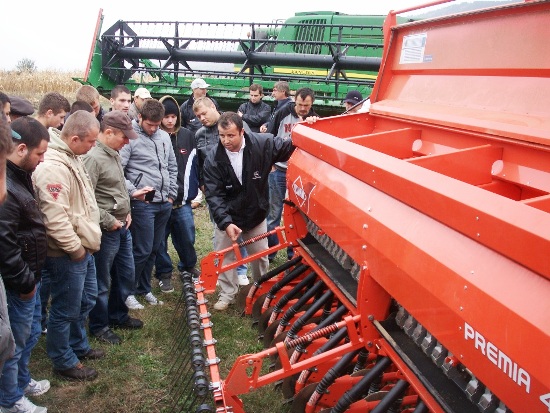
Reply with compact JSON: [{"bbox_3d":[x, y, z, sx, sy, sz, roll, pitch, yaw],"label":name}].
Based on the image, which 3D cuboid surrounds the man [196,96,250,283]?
[{"bbox_3d":[-0.484,-0.100,5.323,0.540,1.710,0.480,5,15,19],"label":"man"}]

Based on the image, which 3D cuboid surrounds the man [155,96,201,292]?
[{"bbox_3d":[-0.880,-0.113,5.309,0.510,1.740,0.400,-5,15,-19],"label":"man"}]

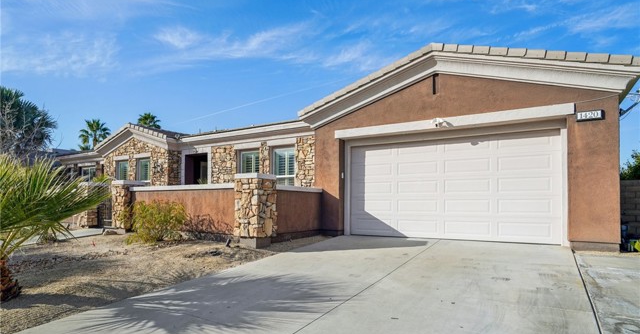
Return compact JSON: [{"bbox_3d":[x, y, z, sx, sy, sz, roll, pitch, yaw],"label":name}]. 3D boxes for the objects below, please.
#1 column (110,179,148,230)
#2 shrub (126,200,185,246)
[{"bbox_3d":[-5.785,1.217,10.228,0.640,1.546,0.640,-2,-5,31],"label":"column"},{"bbox_3d":[-4.068,1.369,8.400,1.220,1.030,1.080,-2,-5,31],"label":"shrub"}]

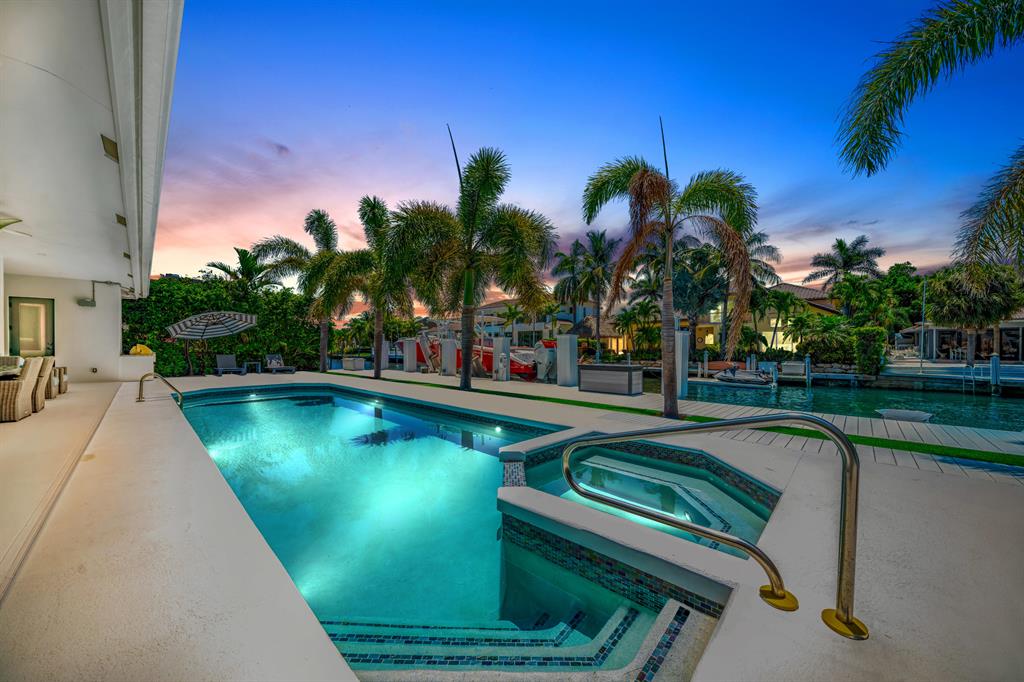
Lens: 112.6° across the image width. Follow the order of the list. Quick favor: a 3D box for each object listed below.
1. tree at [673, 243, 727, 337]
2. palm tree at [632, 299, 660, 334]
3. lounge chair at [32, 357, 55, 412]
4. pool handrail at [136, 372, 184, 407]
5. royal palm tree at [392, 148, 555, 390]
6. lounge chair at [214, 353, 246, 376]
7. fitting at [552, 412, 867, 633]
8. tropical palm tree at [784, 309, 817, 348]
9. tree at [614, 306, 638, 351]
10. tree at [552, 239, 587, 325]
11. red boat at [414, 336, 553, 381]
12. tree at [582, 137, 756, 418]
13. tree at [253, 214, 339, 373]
[{"bbox_3d":[13.600,-3.000,25.000,4.200,8.400,4.200,1,-1,-44],"label":"tree"},{"bbox_3d":[10.900,-1.450,27.800,2.400,3.900,2.400,1,-1,-44],"label":"palm tree"},{"bbox_3d":[-8.100,0.707,5.608,0.650,0.900,0.700,-1,-1,43],"label":"lounge chair"},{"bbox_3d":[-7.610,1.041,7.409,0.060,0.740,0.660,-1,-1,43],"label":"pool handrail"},{"bbox_3d":[-1.030,-1.930,9.100,4.400,6.500,4.300,0,-1,0],"label":"royal palm tree"},{"bbox_3d":[-11.750,0.978,14.084,1.600,0.860,0.720,-1,-1,43],"label":"lounge chair"},{"bbox_3d":[0.915,0.767,1.911,1.500,0.885,0.145,-1,-1,42],"label":"fitting"},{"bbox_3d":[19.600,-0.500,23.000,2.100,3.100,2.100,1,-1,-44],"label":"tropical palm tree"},{"bbox_3d":[9.200,-0.950,27.500,2.200,3.800,2.200,1,-1,-44],"label":"tree"},{"bbox_3d":[7.700,-5.461,44.112,5.200,15.200,5.200,0,-1,10],"label":"tree"},{"bbox_3d":[-2.300,0.567,15.592,9.000,1.750,2.600,-1,-1,43],"label":"red boat"},{"bbox_3d":[2.600,-1.050,5.620,2.850,4.650,2.800,1,-1,-44],"label":"tree"},{"bbox_3d":[-9.800,-2.351,16.248,3.800,7.600,3.800,1,-1,-31],"label":"tree"}]

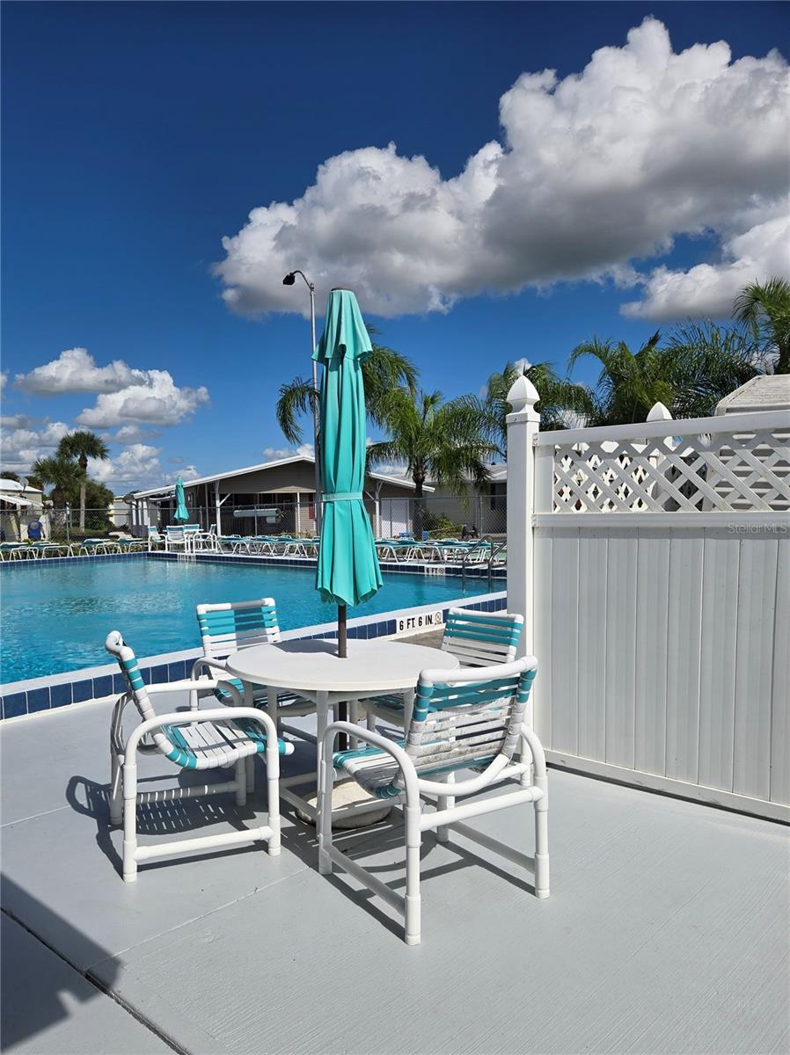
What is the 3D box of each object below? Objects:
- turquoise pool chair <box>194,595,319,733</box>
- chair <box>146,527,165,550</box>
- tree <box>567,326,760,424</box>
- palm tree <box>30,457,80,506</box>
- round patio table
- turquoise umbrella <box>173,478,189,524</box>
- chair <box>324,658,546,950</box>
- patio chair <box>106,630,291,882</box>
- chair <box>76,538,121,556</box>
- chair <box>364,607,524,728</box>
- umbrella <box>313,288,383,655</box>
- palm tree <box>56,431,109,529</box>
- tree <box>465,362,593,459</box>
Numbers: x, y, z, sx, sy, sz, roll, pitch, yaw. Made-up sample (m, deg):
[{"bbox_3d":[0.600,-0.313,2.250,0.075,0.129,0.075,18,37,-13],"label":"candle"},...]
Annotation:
[{"bbox_3d":[-0.730,0.841,3.850,0.590,0.870,0.670,-2,2,-32],"label":"turquoise pool chair"},{"bbox_3d":[-7.185,0.399,21.200,0.650,0.860,0.590,0,2,18],"label":"chair"},{"bbox_3d":[8.244,-2.712,21.500,5.800,6.800,5.500,-1,1,6],"label":"tree"},{"bbox_3d":[-20.753,-2.240,43.000,3.000,4.700,3.000,-1,2,0],"label":"palm tree"},{"bbox_3d":[-0.240,0.935,3.210,1.060,0.710,1.060,-1,2,0],"label":"round patio table"},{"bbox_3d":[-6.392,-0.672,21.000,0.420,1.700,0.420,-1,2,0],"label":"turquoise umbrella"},{"bbox_3d":[0.108,0.870,2.600,0.590,0.870,0.670,-2,2,-33],"label":"chair"},{"bbox_3d":[-0.882,0.933,3.125,0.680,0.900,0.620,-1,1,-24],"label":"patio chair"},{"bbox_3d":[-9.870,0.658,23.300,1.900,0.480,0.660,0,1,38],"label":"chair"},{"bbox_3d":[0.273,0.909,3.645,0.680,0.900,0.620,-2,1,-40],"label":"chair"},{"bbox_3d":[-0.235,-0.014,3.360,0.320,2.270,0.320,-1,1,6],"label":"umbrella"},{"bbox_3d":[-20.023,-3.022,45.000,3.200,6.600,3.200,-1,2,0],"label":"palm tree"},{"bbox_3d":[4.911,-2.620,25.000,4.600,6.600,4.600,-1,1,6],"label":"tree"}]

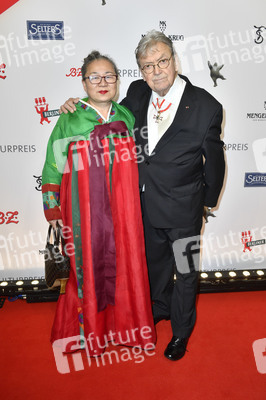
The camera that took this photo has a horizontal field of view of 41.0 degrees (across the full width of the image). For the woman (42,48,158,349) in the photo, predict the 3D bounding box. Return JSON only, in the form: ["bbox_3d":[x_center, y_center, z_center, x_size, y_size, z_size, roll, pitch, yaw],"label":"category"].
[{"bbox_3d":[-0.170,0.040,1.964,0.600,1.600,0.450,-3,16,-9],"label":"woman"}]

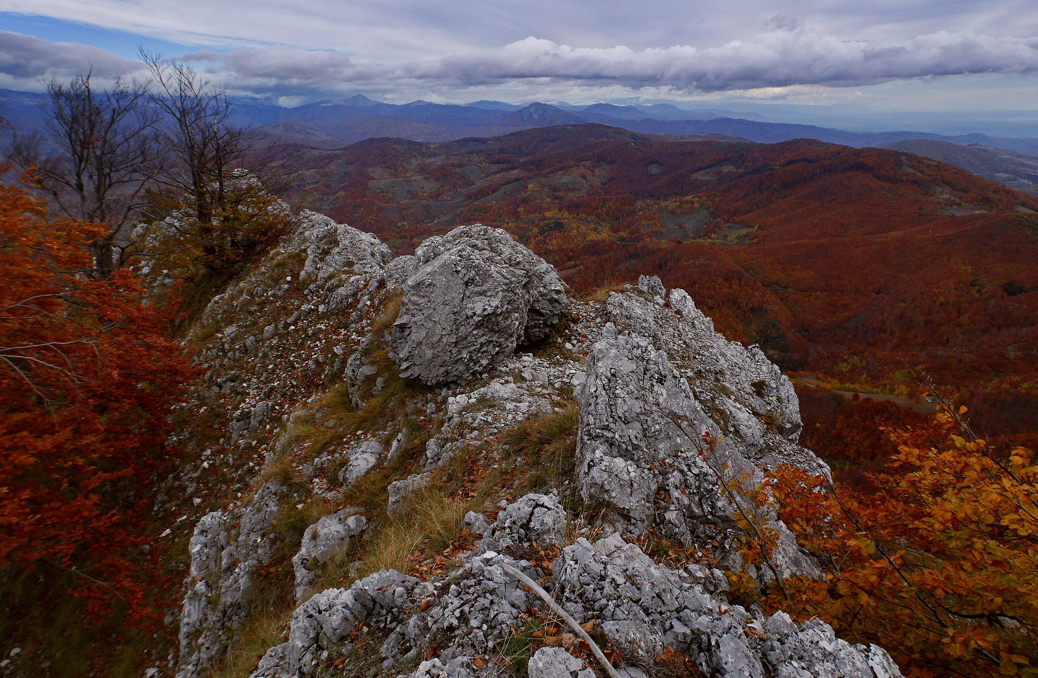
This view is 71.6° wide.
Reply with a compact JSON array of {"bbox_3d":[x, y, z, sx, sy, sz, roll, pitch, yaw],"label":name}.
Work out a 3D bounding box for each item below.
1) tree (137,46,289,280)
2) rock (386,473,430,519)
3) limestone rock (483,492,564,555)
[{"bbox_3d":[-8.485,-4.856,20.000,3.800,6.300,3.600,-7,19,-22],"label":"tree"},{"bbox_3d":[-0.733,1.047,4.800,0.280,0.270,0.270,0,18,0],"label":"rock"},{"bbox_3d":[0.033,0.995,3.900,0.420,0.300,0.340,0,18,0],"label":"limestone rock"}]

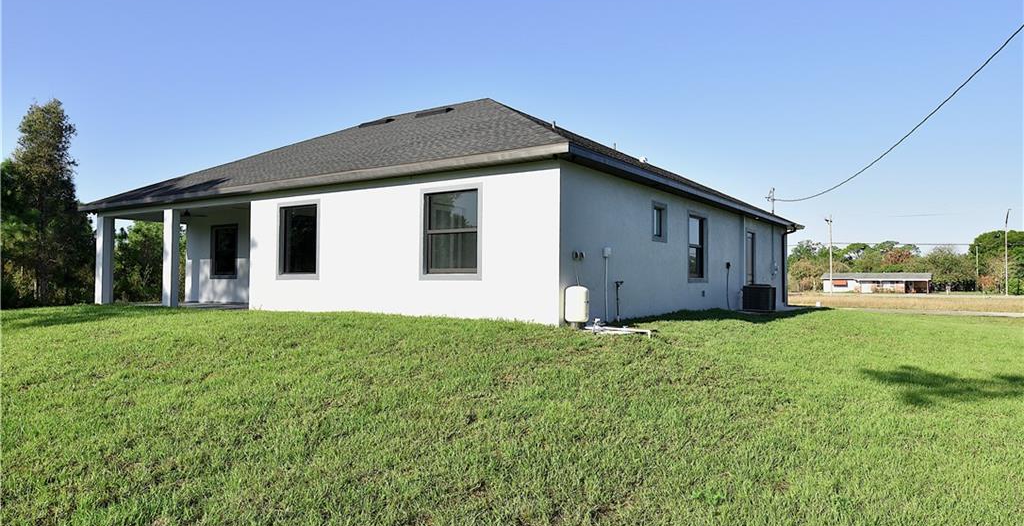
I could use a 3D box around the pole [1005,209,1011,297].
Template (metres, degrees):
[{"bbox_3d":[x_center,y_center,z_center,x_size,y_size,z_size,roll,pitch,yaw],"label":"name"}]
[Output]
[{"bbox_3d":[68.891,-1.495,87.000,0.750,12.170,0.500,-1,-1,34],"label":"pole"}]

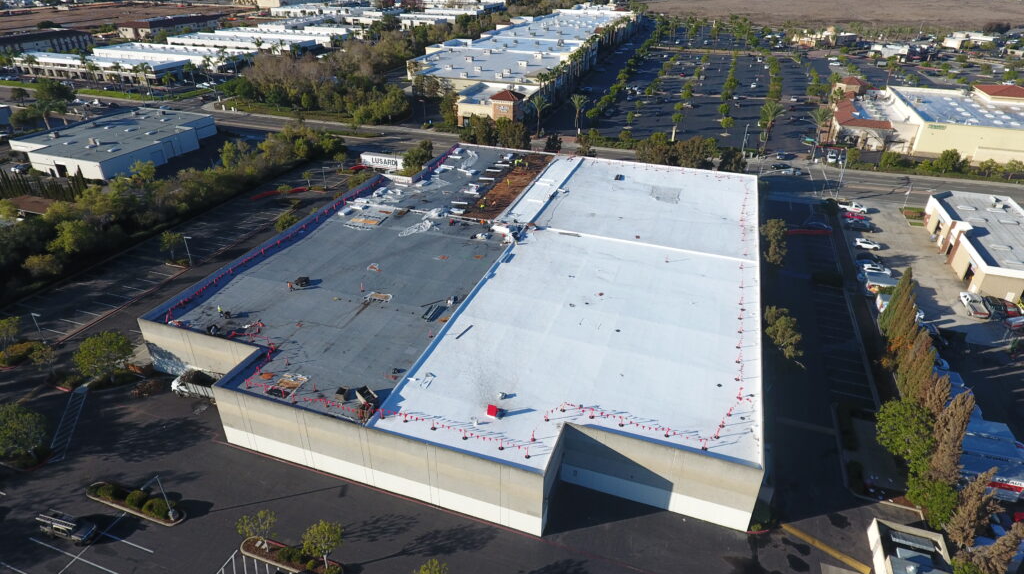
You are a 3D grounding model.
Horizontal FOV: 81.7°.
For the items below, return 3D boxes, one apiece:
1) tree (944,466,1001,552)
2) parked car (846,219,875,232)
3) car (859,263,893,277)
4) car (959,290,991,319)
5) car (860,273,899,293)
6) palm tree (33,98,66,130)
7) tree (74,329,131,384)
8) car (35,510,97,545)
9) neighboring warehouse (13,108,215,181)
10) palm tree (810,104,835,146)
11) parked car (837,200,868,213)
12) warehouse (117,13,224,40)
[{"bbox_3d":[41.244,20.174,53.016,3.500,10.000,3.500,10,31,17],"label":"tree"},{"bbox_3d":[70.399,-12.366,119.742,4.900,1.600,1.850,10,31,17],"label":"parked car"},{"bbox_3d":[64.520,-2.868,104.739,4.500,1.650,1.830,12,32,20],"label":"car"},{"bbox_3d":[73.884,2.723,94.654,2.030,1.950,6.300,9,31,15],"label":"car"},{"bbox_3d":[61.223,0.179,98.295,5.700,2.650,2.250,12,31,19],"label":"car"},{"bbox_3d":[-141.522,-51.480,180.709,9.000,10.300,9.000,10,31,17],"label":"palm tree"},{"bbox_3d":[-51.901,9.378,75.474,6.200,6.900,6.200,10,31,17],"label":"tree"},{"bbox_3d":[-42.256,22.897,56.442,5.250,1.900,1.900,8,30,14],"label":"car"},{"bbox_3d":[-111.223,-42.936,170.257,41.000,5.600,48.000,10,31,17],"label":"neighboring warehouse"},{"bbox_3d":[87.594,-44.350,167.302,6.600,12.560,6.600,10,31,17],"label":"palm tree"},{"bbox_3d":[75.220,-17.845,131.154,5.650,1.850,1.980,13,32,22],"label":"parked car"},{"bbox_3d":[-237.783,-184.751,415.675,25.000,8.800,76.000,6,30,10],"label":"warehouse"}]

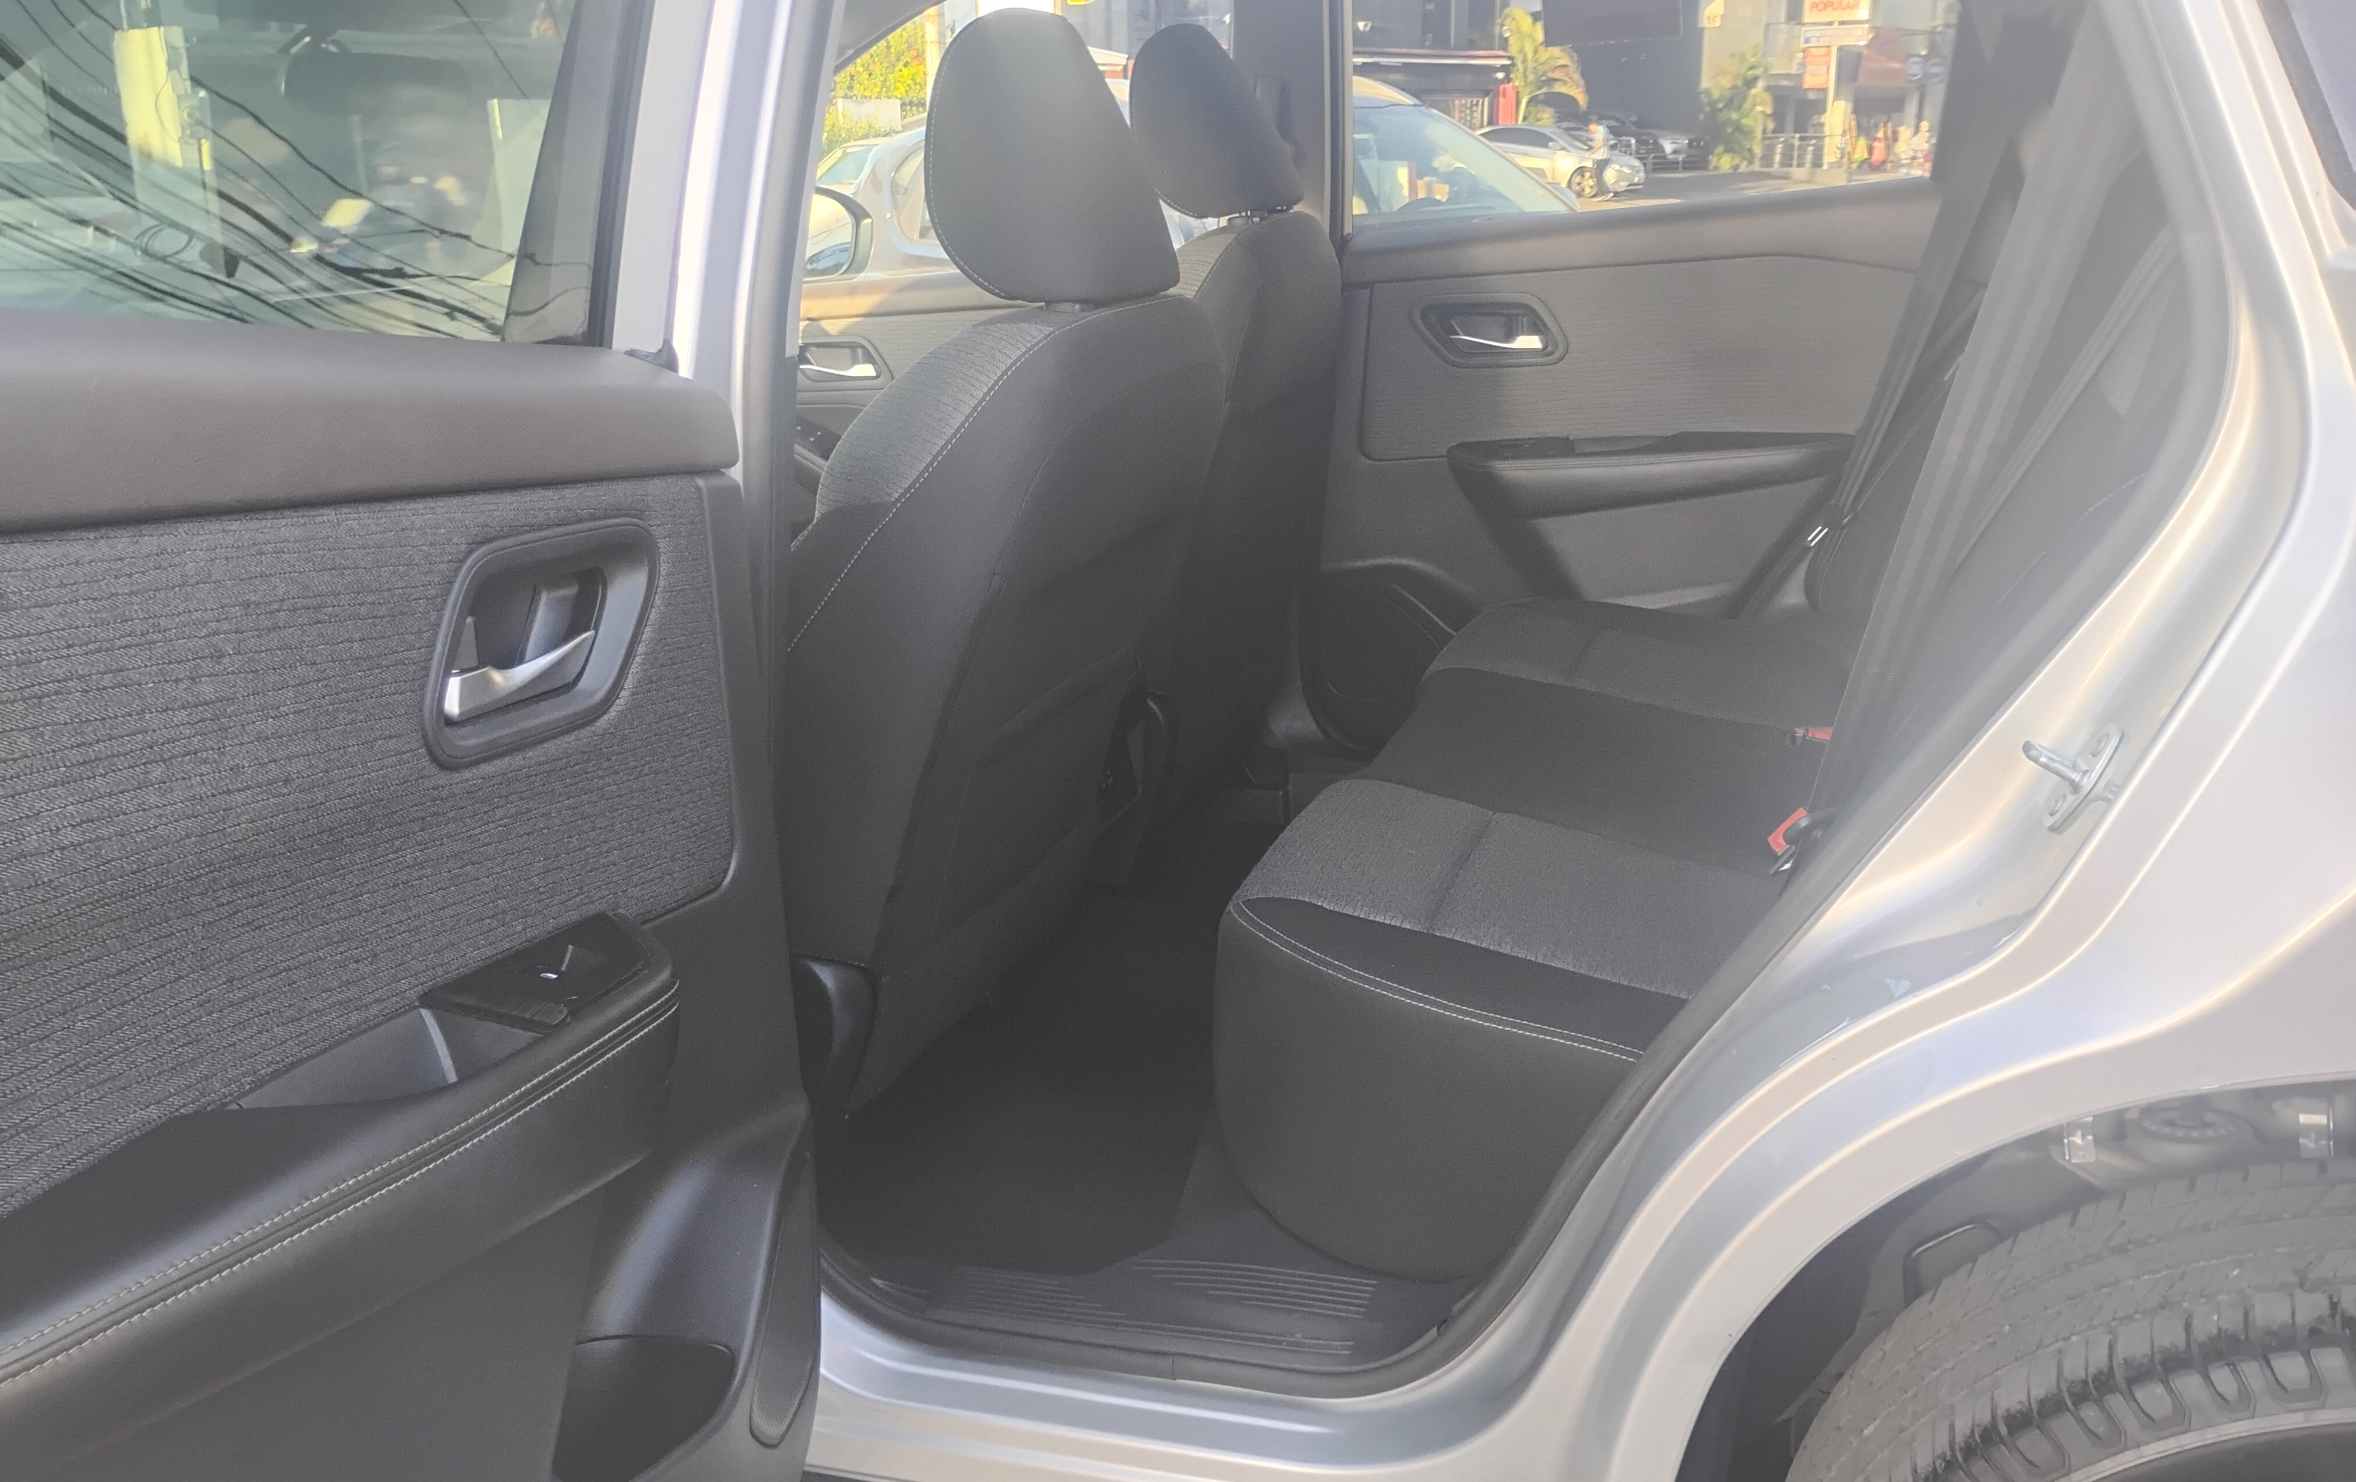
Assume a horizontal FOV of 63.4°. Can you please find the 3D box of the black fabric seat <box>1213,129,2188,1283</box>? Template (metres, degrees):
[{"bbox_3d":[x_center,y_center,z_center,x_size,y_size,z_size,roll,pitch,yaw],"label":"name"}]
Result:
[{"bbox_3d":[0.626,-0.218,1.701,0.900,0.850,1.340,4,17,19],"label":"black fabric seat"}]

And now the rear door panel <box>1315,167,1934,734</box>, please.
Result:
[{"bbox_3d":[0.591,-0.320,2.457,0.865,0.740,0.140,4,17,19],"label":"rear door panel"}]

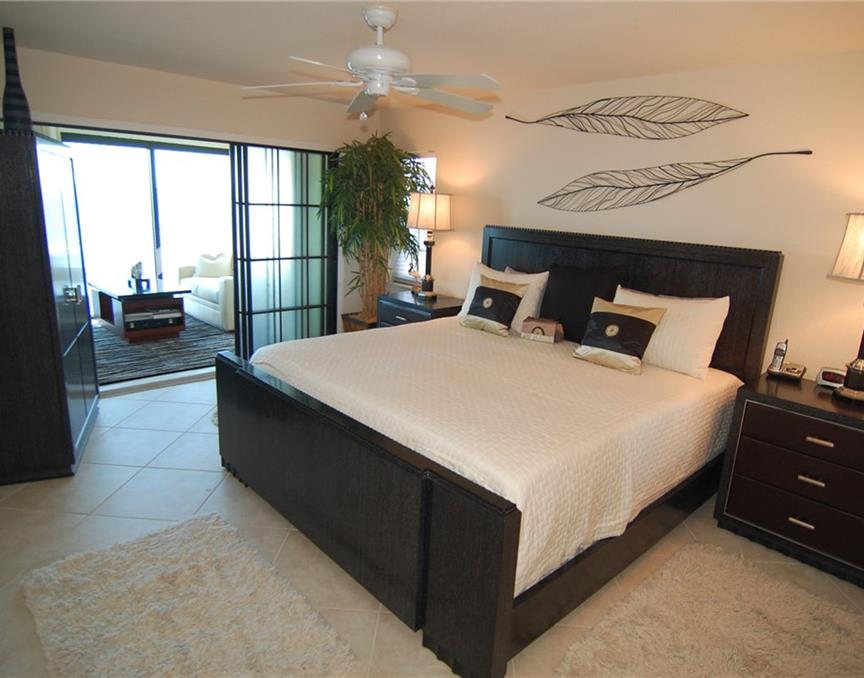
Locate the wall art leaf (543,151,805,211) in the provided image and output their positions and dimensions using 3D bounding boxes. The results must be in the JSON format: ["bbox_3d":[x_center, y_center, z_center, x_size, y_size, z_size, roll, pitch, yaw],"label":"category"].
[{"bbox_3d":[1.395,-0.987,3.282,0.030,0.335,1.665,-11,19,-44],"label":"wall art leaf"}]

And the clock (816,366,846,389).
[{"bbox_3d":[2.129,0.212,2.668,0.080,0.085,0.180,-11,19,-44],"label":"clock"}]

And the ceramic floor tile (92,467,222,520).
[{"bbox_3d":[-1.463,0.839,2.792,0.500,0.010,0.500,3,14,-1],"label":"ceramic floor tile"}]

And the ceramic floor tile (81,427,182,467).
[{"bbox_3d":[-1.954,0.692,3.279,0.500,0.010,0.500,3,14,-1],"label":"ceramic floor tile"}]

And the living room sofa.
[{"bbox_3d":[-2.767,-0.700,7.030,0.920,0.800,1.580,-11,19,-44],"label":"living room sofa"}]

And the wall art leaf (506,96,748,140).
[{"bbox_3d":[1.167,-1.464,3.425,0.030,0.245,1.705,-11,19,-44],"label":"wall art leaf"}]

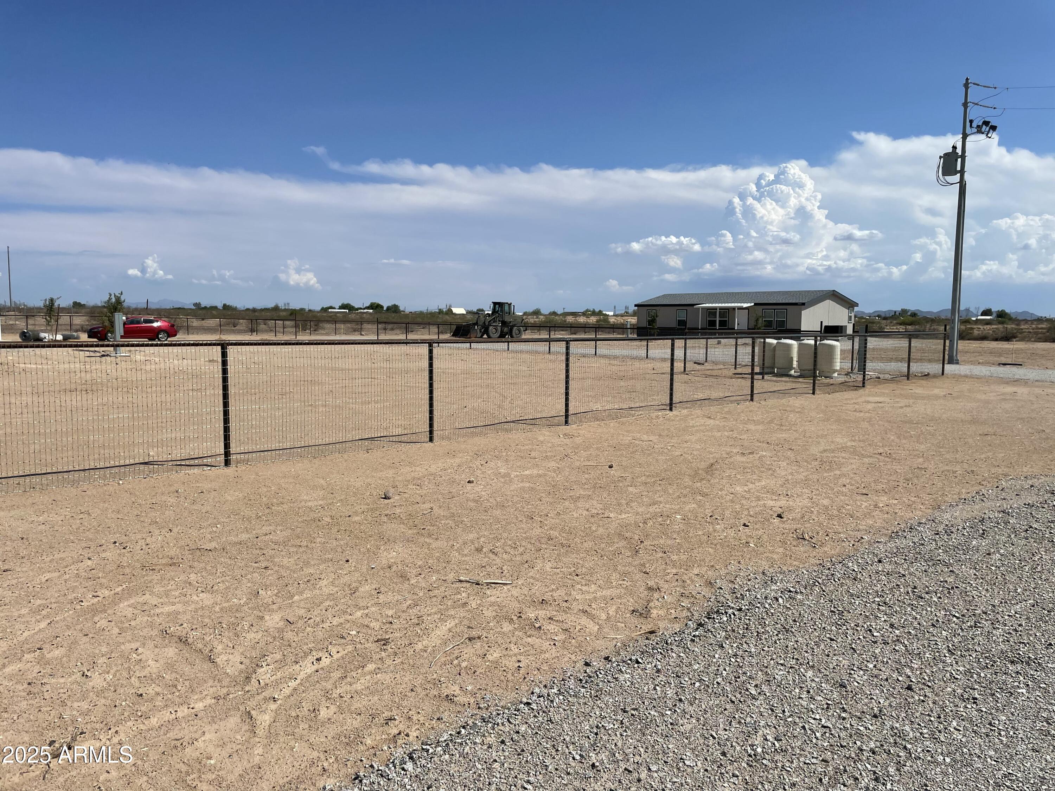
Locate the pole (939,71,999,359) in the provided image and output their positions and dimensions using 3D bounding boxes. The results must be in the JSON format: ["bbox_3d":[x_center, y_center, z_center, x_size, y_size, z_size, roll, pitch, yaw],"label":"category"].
[{"bbox_3d":[18.257,-7.166,33.008,2.400,11.720,0.900,0,6,0],"label":"pole"}]

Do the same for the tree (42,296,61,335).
[{"bbox_3d":[-26.500,-4.272,44.077,1.000,2.440,1.000,0,6,0],"label":"tree"}]

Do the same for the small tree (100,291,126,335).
[{"bbox_3d":[-18.130,-3.231,34.669,1.100,2.600,1.100,0,6,0],"label":"small tree"}]

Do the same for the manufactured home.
[{"bbox_3d":[19.444,-7.373,72.229,8.760,3.970,17.770,-5,8,-41],"label":"manufactured home"}]

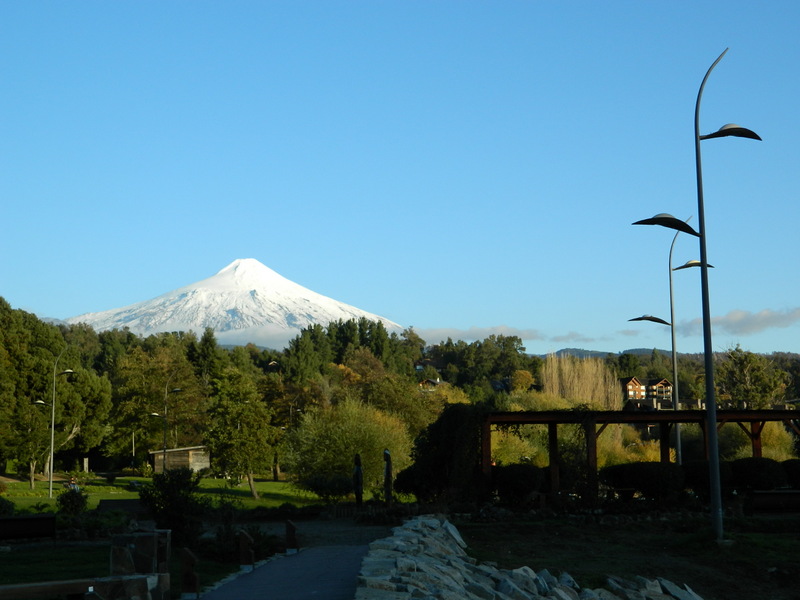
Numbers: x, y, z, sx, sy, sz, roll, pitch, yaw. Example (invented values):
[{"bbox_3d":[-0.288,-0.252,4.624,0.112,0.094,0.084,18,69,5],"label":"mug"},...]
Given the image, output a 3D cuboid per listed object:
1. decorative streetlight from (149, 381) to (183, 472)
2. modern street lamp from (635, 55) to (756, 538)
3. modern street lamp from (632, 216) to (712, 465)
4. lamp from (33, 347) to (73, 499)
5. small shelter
[{"bbox_3d":[-18.249,10.103,103.069,3.050,9.300,0.450,-3,-8,17],"label":"decorative streetlight"},{"bbox_3d":[5.671,-0.279,24.509,3.050,9.300,0.450,3,-8,-25],"label":"modern street lamp"},{"bbox_3d":[9.159,1.766,44.084,3.050,9.300,0.450,1,-7,-10],"label":"modern street lamp"},{"bbox_3d":[-21.412,7.505,81.444,3.050,9.300,0.450,-2,-7,11],"label":"lamp"},{"bbox_3d":[-19.919,14.616,119.000,4.400,2.700,3.200,-4,-8,22],"label":"small shelter"}]

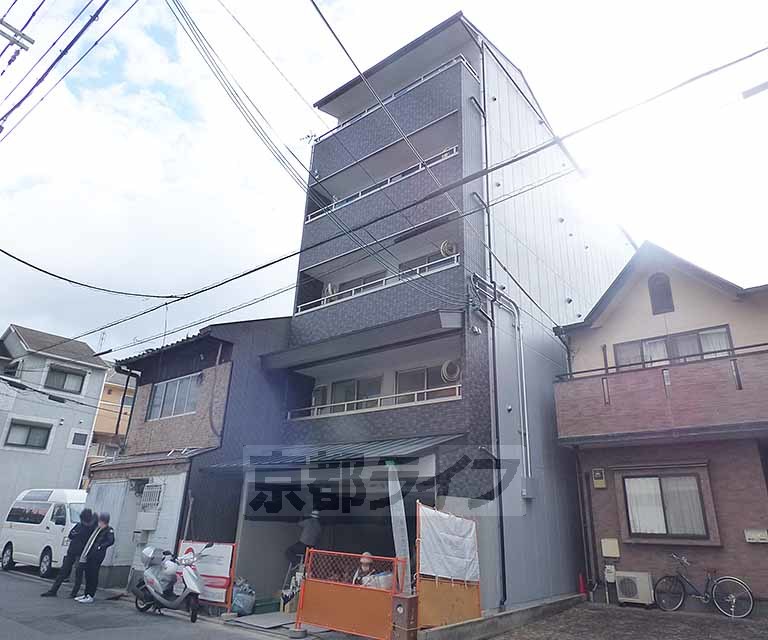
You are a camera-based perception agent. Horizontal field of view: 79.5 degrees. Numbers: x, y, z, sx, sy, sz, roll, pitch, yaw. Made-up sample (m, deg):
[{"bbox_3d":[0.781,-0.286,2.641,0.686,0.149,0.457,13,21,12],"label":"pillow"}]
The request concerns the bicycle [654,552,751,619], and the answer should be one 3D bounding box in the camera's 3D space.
[{"bbox_3d":[6.154,5.178,9.056,1.700,1.020,0.550,-9,-23,26],"label":"bicycle"}]

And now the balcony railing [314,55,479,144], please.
[{"bbox_3d":[0.222,-6.155,14.068,5.247,0.330,1.172,-13,-25,34],"label":"balcony railing"}]

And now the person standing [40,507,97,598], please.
[{"bbox_3d":[-6.489,4.813,9.615,0.550,1.660,0.650,-5,-21,18],"label":"person standing"}]

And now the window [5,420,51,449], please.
[{"bbox_3d":[-15.640,5.079,20.395,0.140,1.062,1.574,-13,-25,34],"label":"window"}]

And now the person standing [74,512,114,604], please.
[{"bbox_3d":[-5.766,4.721,9.270,0.520,1.630,0.450,-10,-23,29],"label":"person standing"}]

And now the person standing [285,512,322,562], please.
[{"bbox_3d":[-1.800,5.110,10.200,0.620,1.700,0.520,-5,-24,18],"label":"person standing"}]

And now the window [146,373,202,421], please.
[{"bbox_3d":[-5.550,2.049,12.202,2.335,1.028,0.140,-13,-25,34],"label":"window"}]

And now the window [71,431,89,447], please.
[{"bbox_3d":[-14.422,5.687,21.946,0.120,0.552,0.637,-13,-25,34],"label":"window"}]

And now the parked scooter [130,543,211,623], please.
[{"bbox_3d":[-3.591,4.392,7.864,1.680,1.100,0.650,-10,-23,27],"label":"parked scooter"}]

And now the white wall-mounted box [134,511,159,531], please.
[{"bbox_3d":[-5.321,4.536,10.393,0.550,0.380,0.170,-12,-27,31],"label":"white wall-mounted box"}]

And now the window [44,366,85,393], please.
[{"bbox_3d":[-15.070,2.913,21.934,0.140,0.982,1.553,-13,-25,34],"label":"window"}]

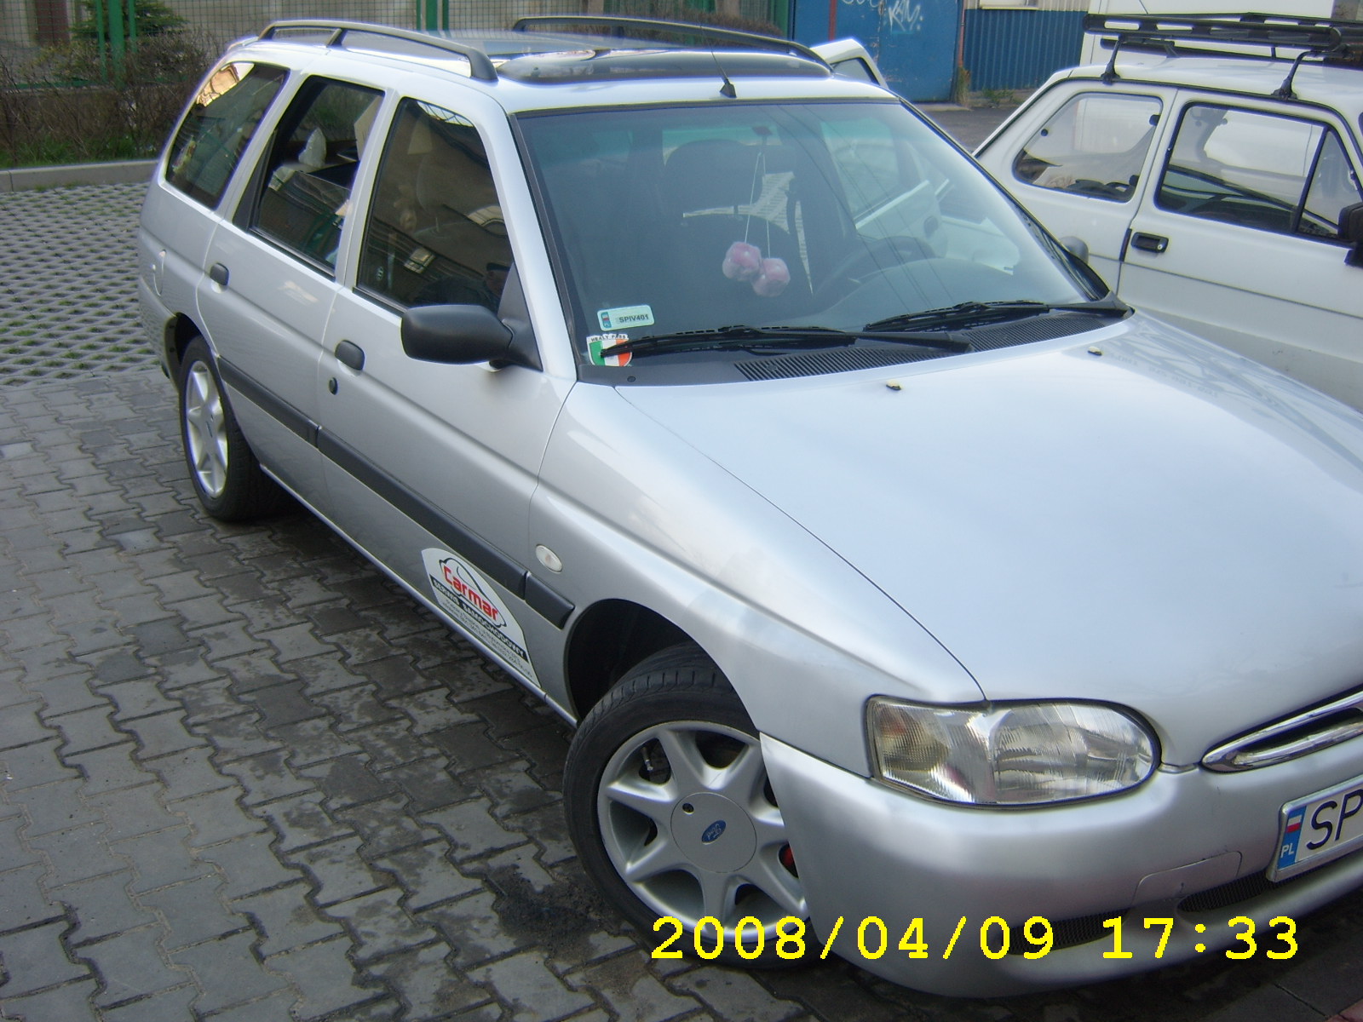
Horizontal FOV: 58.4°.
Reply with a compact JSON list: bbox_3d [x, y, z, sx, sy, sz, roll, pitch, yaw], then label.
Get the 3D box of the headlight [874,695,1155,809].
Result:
[{"bbox_3d":[0.483,0.355,1.790,0.400,0.130,0.180,-7,23,-22],"label":"headlight"}]

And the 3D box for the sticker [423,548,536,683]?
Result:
[{"bbox_3d":[-0.444,0.215,2.625,0.015,0.175,0.450,-19,29,-32],"label":"sticker"}]

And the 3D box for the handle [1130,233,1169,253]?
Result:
[{"bbox_3d":[1.629,-0.933,4.250,0.033,0.054,0.150,-8,23,-24],"label":"handle"}]

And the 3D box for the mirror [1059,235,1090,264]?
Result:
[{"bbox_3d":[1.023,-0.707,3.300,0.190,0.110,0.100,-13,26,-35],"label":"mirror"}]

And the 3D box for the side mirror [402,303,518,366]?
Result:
[{"bbox_3d":[-0.425,-0.341,2.360,0.190,0.110,0.100,-13,26,-35],"label":"side mirror"}]

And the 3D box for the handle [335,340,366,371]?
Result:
[{"bbox_3d":[-0.787,-0.369,2.900,0.038,0.056,0.125,-13,26,-35],"label":"handle"}]

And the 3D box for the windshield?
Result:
[{"bbox_3d":[0.271,-0.709,2.780,1.470,0.120,0.750,-13,62,-35],"label":"windshield"}]

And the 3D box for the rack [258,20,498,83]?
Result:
[{"bbox_3d":[-0.900,-1.263,3.335,0.075,0.110,1.620,-13,26,-33],"label":"rack"}]

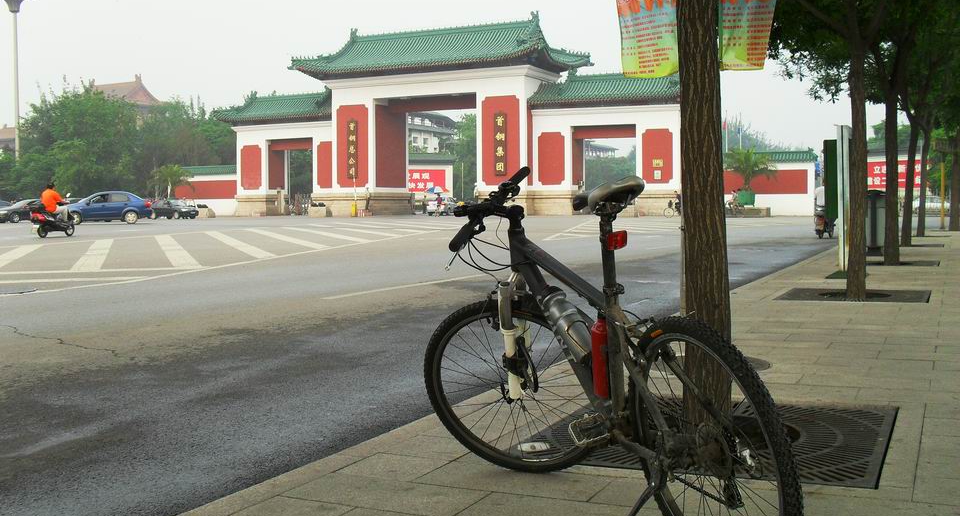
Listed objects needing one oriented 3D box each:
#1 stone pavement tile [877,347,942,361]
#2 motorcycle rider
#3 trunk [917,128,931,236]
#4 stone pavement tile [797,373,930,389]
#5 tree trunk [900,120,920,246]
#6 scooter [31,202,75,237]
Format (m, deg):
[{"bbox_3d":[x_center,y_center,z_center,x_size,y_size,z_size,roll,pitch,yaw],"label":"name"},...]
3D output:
[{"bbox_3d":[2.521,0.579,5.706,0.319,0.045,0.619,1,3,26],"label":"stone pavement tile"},{"bbox_3d":[-12.508,-1.621,28.600,0.550,1.250,0.740,1,4,24],"label":"motorcycle rider"},{"bbox_3d":[10.933,-1.847,23.900,0.280,2.650,0.260,1,3,26],"label":"trunk"},{"bbox_3d":[1.946,0.655,4.921,0.612,0.050,0.307,0,3,26],"label":"stone pavement tile"},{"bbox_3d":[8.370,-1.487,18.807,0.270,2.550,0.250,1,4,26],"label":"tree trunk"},{"bbox_3d":[-12.523,-1.149,28.600,0.660,1.100,1.750,0,3,14],"label":"scooter"}]

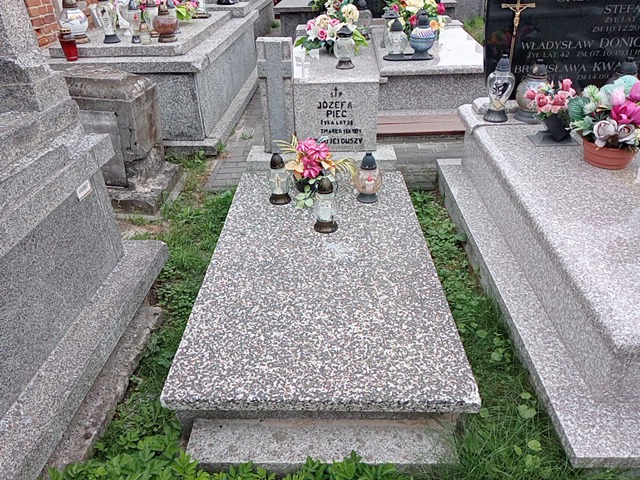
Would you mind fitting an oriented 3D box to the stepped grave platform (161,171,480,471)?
[{"bbox_3d":[0.007,0.141,2.145,0.880,0.190,1.782,1,29,0],"label":"stepped grave platform"}]

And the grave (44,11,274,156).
[{"bbox_3d":[-1.430,-1.588,4.705,1.500,0.660,2.750,1,31,1],"label":"grave"}]

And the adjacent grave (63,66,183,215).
[{"bbox_3d":[-1.250,-0.587,2.997,0.680,0.670,0.620,1,31,1],"label":"adjacent grave"}]

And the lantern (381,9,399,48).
[{"bbox_3d":[0.637,-1.885,4.594,0.155,0.301,0.155,1,29,0],"label":"lantern"}]

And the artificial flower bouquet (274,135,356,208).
[{"bbox_3d":[-0.020,-0.337,2.424,0.390,0.280,0.320,0,31,0],"label":"artificial flower bouquet"}]

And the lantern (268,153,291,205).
[{"bbox_3d":[-0.192,-0.299,2.482,0.106,0.242,0.106,1,29,0],"label":"lantern"}]

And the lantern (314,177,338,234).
[{"bbox_3d":[0.029,-0.153,2.225,0.106,0.244,0.106,1,29,0],"label":"lantern"}]

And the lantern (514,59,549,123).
[{"bbox_3d":[1.187,-0.841,2.905,0.195,0.320,0.195,0,31,0],"label":"lantern"}]

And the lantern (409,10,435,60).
[{"bbox_3d":[0.789,-1.599,4.025,0.205,0.330,0.205,0,31,0],"label":"lantern"}]

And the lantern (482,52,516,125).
[{"bbox_3d":[0.934,-0.786,2.663,0.138,0.320,0.118,4,30,6],"label":"lantern"}]

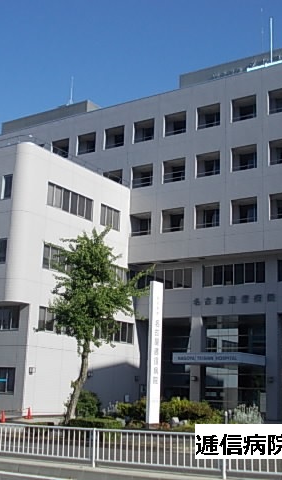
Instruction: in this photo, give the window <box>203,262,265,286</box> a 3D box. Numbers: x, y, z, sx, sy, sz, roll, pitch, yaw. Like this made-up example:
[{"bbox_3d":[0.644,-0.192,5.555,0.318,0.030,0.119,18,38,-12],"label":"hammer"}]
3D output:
[{"bbox_3d":[6.614,2.467,50.096,4.918,1.510,0.200,-7,-16,34],"label":"window"}]

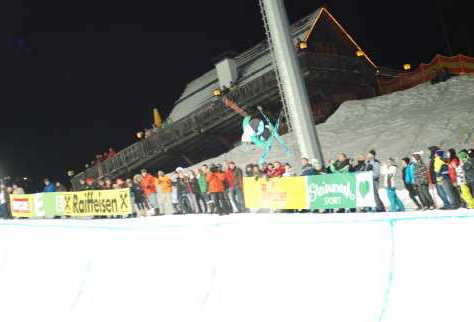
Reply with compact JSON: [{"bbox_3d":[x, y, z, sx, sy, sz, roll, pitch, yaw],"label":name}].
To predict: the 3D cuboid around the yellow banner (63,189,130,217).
[{"bbox_3d":[-5.580,1.662,55.494,0.050,1.000,6.320,-4,0,-30],"label":"yellow banner"}]

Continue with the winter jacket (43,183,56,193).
[{"bbox_3d":[-8.278,1.378,62.568,0.550,0.700,0.420,-23,-18,31],"label":"winter jacket"}]

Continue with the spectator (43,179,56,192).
[{"bbox_3d":[-8.295,1.697,62.637,0.550,1.848,0.500,-23,-18,31],"label":"spectator"}]

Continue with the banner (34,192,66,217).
[{"bbox_3d":[-8.285,1.919,61.632,0.040,1.045,3.606,-4,-1,-30],"label":"banner"}]

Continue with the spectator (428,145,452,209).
[{"bbox_3d":[5.421,0.436,37.820,0.400,1.740,0.520,-10,-15,-9],"label":"spectator"}]

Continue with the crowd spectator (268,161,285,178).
[{"bbox_3d":[1.488,0.853,45.211,0.580,1.762,0.550,-24,-19,35],"label":"crowd spectator"}]

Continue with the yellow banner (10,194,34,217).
[{"bbox_3d":[-9.558,1.983,62.343,0.050,1.000,2.610,-4,0,-30],"label":"yellow banner"}]

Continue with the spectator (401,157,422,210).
[{"bbox_3d":[5.126,0.646,41.200,0.420,1.620,0.520,-7,-15,-22],"label":"spectator"}]

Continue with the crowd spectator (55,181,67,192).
[{"bbox_3d":[-7.528,1.699,60.710,0.380,1.680,0.500,-4,-17,-30],"label":"crowd spectator"}]

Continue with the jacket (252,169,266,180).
[{"bbox_3d":[0.709,0.612,45.200,0.420,0.700,0.580,-4,-17,-30],"label":"jacket"}]

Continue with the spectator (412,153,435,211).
[{"bbox_3d":[5.176,0.541,38.929,0.450,1.717,0.550,-23,-18,31],"label":"spectator"}]

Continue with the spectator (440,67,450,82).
[{"bbox_3d":[12.457,-5.150,84.000,0.700,0.920,0.600,-3,-17,-31],"label":"spectator"}]

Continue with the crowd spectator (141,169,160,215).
[{"bbox_3d":[-3.231,1.183,52.845,0.580,1.834,0.450,-24,-19,35],"label":"crowd spectator"}]

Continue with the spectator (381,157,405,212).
[{"bbox_3d":[4.169,0.664,38.590,0.500,1.500,0.460,-10,-15,-8],"label":"spectator"}]

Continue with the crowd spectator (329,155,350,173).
[{"bbox_3d":[3.227,0.705,42.100,0.680,1.820,0.520,-22,-17,34],"label":"crowd spectator"}]

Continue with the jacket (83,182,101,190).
[{"bbox_3d":[-5.924,1.234,57.700,0.620,0.720,0.420,-13,-14,0],"label":"jacket"}]

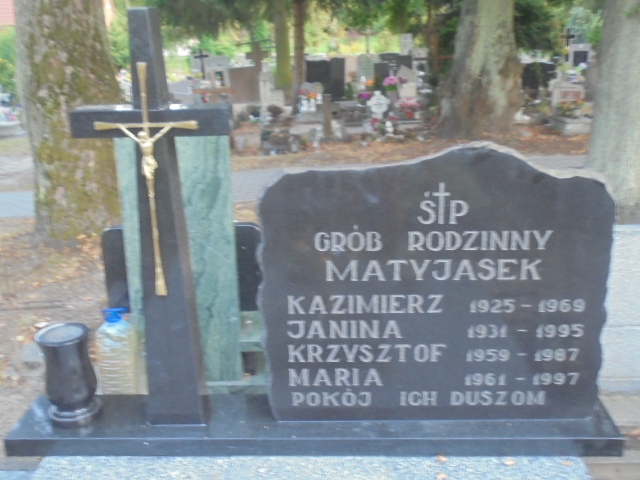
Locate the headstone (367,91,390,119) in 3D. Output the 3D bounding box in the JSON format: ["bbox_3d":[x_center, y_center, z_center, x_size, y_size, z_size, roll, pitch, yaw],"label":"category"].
[{"bbox_3d":[0.816,-1.890,9.800,0.330,0.390,0.080,-1,19,0],"label":"headstone"}]

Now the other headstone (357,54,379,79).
[{"bbox_3d":[0.892,-3.222,13.200,0.420,0.530,0.110,-1,19,0],"label":"other headstone"}]

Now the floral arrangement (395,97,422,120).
[{"bbox_3d":[1.233,-1.853,9.900,0.360,0.340,0.320,-1,19,0],"label":"floral arrangement"}]

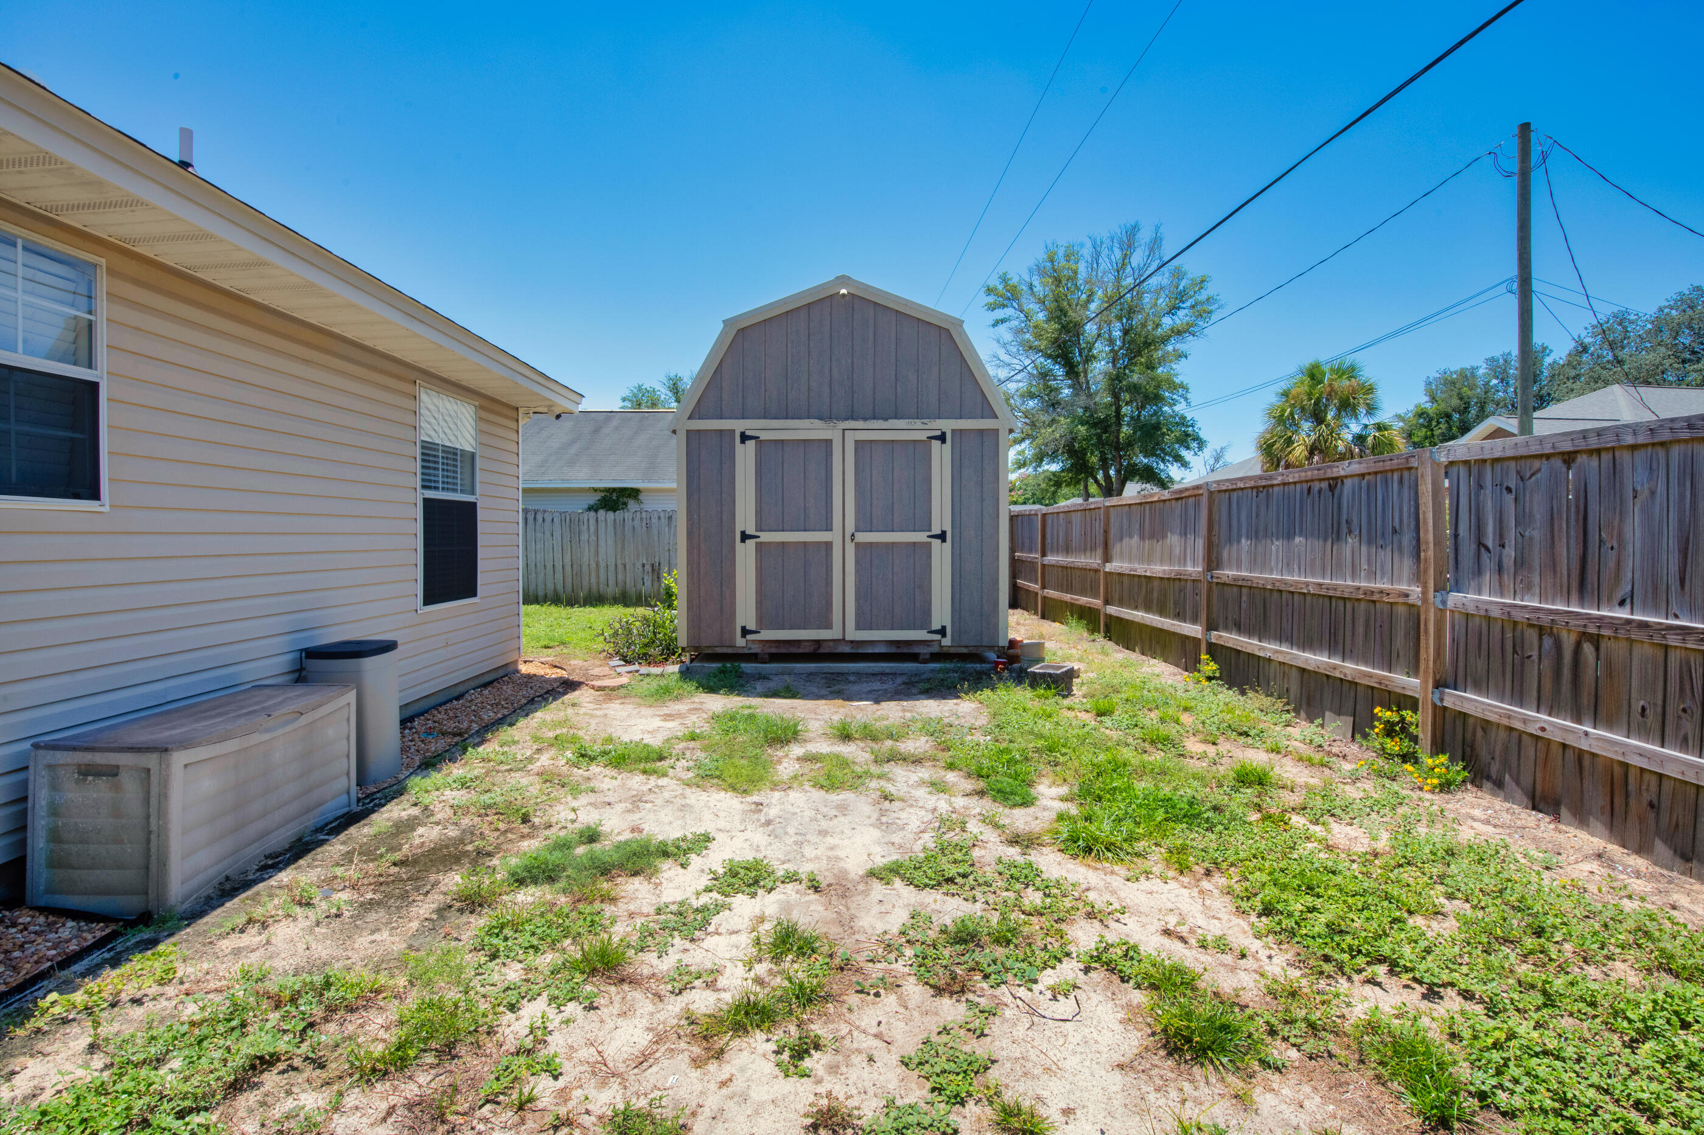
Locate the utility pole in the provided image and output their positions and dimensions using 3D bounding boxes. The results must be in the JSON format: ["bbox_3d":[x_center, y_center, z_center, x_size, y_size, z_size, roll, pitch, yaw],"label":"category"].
[{"bbox_3d":[12.353,-3.763,13.900,0.230,8.853,0.230,0,1,0],"label":"utility pole"}]

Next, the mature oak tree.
[{"bbox_3d":[9.379,-6.443,28.300,8.400,12.996,8.200,0,1,0],"label":"mature oak tree"}]

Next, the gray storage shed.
[{"bbox_3d":[-0.100,-1.010,9.030,3.160,3.490,4.100,0,1,0],"label":"gray storage shed"}]

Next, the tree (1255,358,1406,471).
[{"bbox_3d":[11.219,-2.208,17.800,3.200,5.414,3.200,0,1,0],"label":"tree"}]

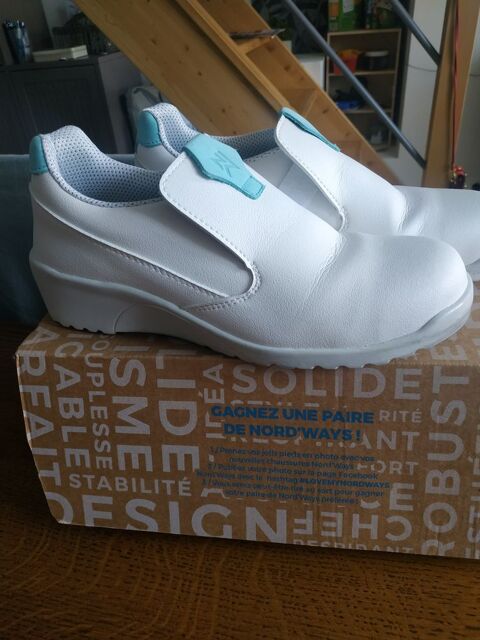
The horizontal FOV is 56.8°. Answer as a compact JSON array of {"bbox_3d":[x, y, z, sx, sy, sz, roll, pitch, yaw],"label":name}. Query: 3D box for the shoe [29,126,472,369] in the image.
[{"bbox_3d":[-0.007,-0.051,0.253,0.264,0.114,0.100,5,24,15],"label":"shoe"}]

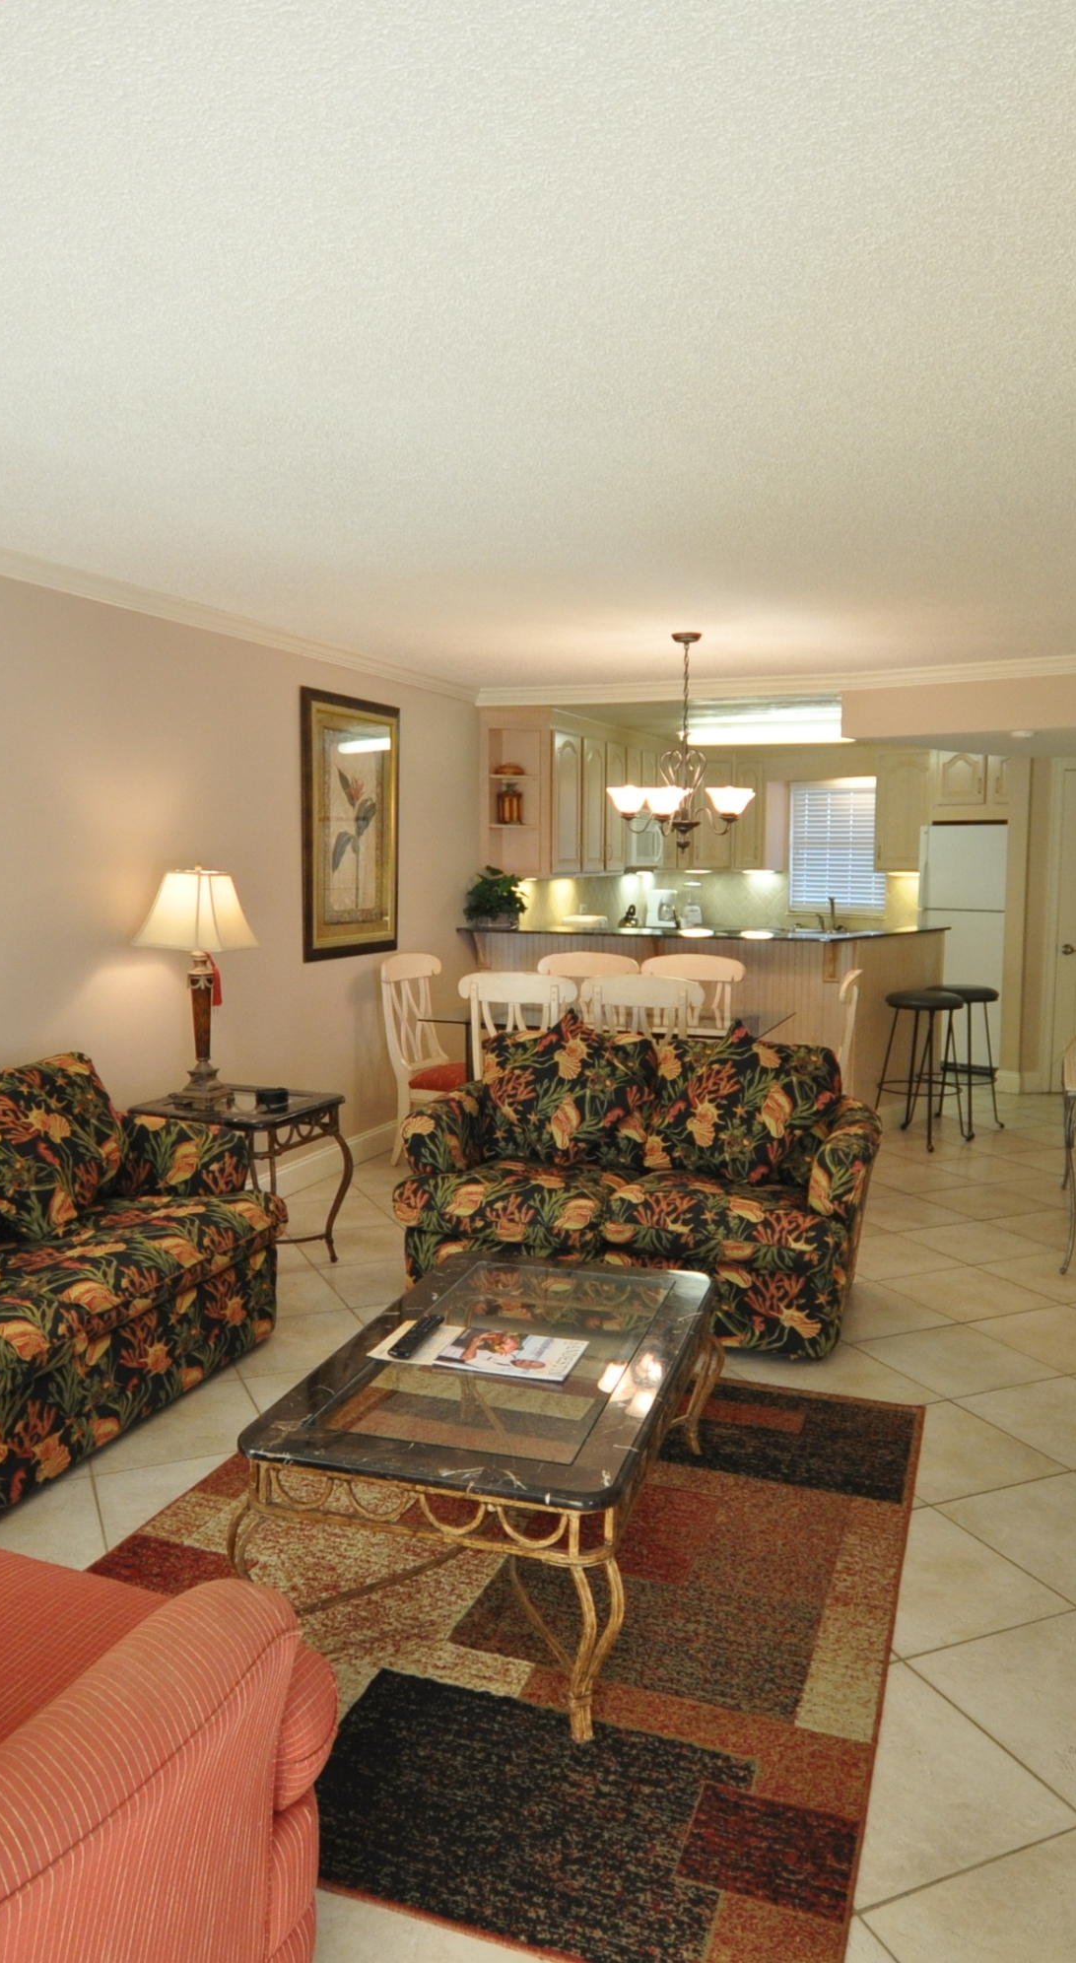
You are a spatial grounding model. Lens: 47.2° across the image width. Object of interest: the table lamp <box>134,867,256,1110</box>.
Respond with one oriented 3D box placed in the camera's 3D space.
[{"bbox_3d":[-1.219,0.020,4.371,0.370,0.847,0.370,2,6,22],"label":"table lamp"}]

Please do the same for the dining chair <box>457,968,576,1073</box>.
[{"bbox_3d":[-0.003,0.441,5.516,0.540,1.000,0.540,2,6,21],"label":"dining chair"}]

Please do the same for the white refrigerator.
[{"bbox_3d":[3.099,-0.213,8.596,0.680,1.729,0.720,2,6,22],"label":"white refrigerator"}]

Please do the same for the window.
[{"bbox_3d":[2.194,-1.000,9.044,0.750,0.990,0.100,2,6,21],"label":"window"}]

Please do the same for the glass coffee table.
[{"bbox_3d":[-0.053,0.989,2.636,0.705,0.423,1.144,1,5,15],"label":"glass coffee table"}]

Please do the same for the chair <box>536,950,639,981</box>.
[{"bbox_3d":[0.167,0.364,6.326,0.540,1.000,0.540,2,6,21],"label":"chair"}]

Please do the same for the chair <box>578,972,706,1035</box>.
[{"bbox_3d":[0.516,0.445,5.328,0.510,1.019,0.560,2,6,22],"label":"chair"}]

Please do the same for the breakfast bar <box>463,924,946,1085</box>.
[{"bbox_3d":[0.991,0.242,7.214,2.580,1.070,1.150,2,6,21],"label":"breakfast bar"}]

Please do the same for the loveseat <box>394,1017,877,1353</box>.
[{"bbox_3d":[0.372,0.643,4.200,1.530,0.840,0.900,2,6,21],"label":"loveseat"}]

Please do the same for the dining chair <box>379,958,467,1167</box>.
[{"bbox_3d":[-0.397,0.374,6.104,0.560,1.019,0.510,2,6,22],"label":"dining chair"}]

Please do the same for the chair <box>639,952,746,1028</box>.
[{"bbox_3d":[0.697,0.381,6.119,0.540,1.000,0.540,2,6,21],"label":"chair"}]

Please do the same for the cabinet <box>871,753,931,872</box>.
[{"bbox_3d":[2.634,-1.200,8.829,0.400,0.818,0.310,2,6,22],"label":"cabinet"}]

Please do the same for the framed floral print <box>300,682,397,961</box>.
[{"bbox_3d":[-0.875,-0.729,5.867,0.040,1.230,0.880,2,6,21],"label":"framed floral print"}]

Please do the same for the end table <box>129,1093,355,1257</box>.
[{"bbox_3d":[-1.075,0.737,4.415,0.564,0.603,0.564,2,6,22],"label":"end table"}]

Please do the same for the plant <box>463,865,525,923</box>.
[{"bbox_3d":[-0.238,-0.466,6.944,0.340,0.359,0.340,0,5,0],"label":"plant"}]

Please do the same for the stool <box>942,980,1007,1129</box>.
[{"bbox_3d":[2.329,0.429,6.790,0.410,0.765,0.410,2,6,21],"label":"stool"}]

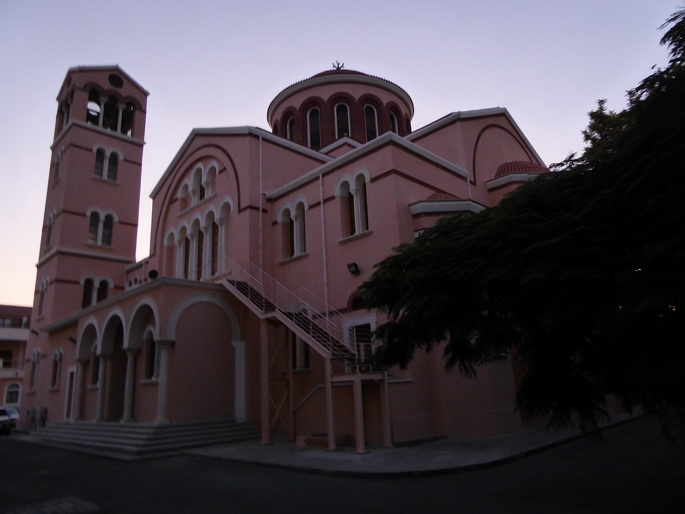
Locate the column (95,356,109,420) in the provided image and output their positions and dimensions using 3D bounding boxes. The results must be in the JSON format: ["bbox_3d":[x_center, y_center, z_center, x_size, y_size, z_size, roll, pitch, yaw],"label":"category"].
[{"bbox_3d":[-11.012,6.000,21.770,0.419,2.964,0.419,12,-21,-43],"label":"column"}]

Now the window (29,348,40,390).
[{"bbox_3d":[-20.514,7.603,31.933,0.344,2.890,1.968,11,-20,-42],"label":"window"}]

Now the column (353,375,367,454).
[{"bbox_3d":[0.470,4.586,13.994,0.191,2.177,0.191,11,-20,-42],"label":"column"}]

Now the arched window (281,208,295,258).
[{"bbox_3d":[-2.267,-1.022,20.583,0.292,2.242,0.799,12,-21,-43],"label":"arched window"}]

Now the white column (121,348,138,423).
[{"bbox_3d":[-8.730,5.359,19.834,0.492,2.927,0.492,11,-20,-42],"label":"white column"}]

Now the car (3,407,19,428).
[{"bbox_3d":[-23.621,11.116,33.000,1.700,1.500,4.100,11,-20,-42],"label":"car"}]

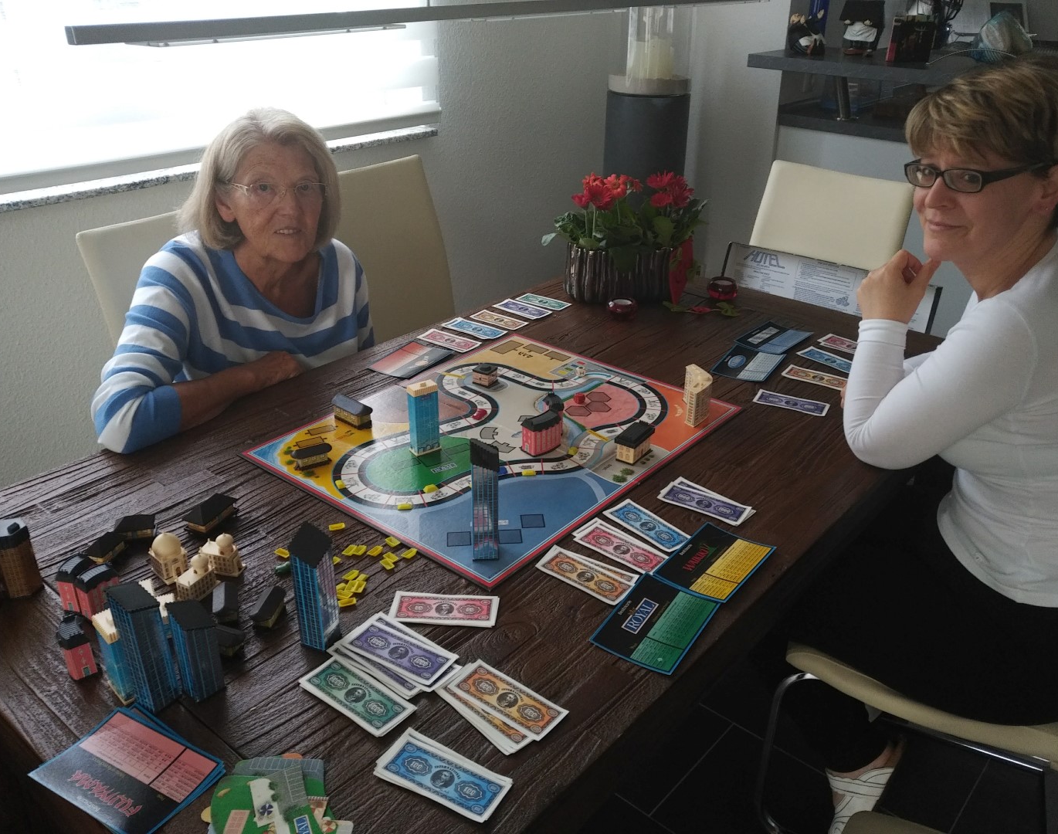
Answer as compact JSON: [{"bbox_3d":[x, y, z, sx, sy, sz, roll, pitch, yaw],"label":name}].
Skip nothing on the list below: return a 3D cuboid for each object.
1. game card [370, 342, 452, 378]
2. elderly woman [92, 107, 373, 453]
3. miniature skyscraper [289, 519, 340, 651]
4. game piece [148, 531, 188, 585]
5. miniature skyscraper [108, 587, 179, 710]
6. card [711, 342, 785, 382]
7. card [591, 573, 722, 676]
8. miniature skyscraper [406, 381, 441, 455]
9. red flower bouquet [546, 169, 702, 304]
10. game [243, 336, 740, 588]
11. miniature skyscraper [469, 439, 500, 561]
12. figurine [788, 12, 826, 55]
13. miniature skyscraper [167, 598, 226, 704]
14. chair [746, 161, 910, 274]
[{"bbox_3d":[-0.207,-0.104,1.550,0.092,0.004,0.137,14,30,24],"label":"game card"},{"bbox_3d":[-0.496,0.062,1.601,0.510,1.210,0.600,-17,32,-31],"label":"elderly woman"},{"bbox_3d":[-0.215,0.173,0.877,0.029,0.132,0.029,12,30,21],"label":"miniature skyscraper"},{"bbox_3d":[-0.423,0.157,1.021,0.042,0.058,0.035,25,35,39],"label":"game piece"},{"bbox_3d":[-0.363,0.216,0.824,0.032,0.134,0.030,22,34,35],"label":"miniature skyscraper"},{"bbox_3d":[0.397,-0.100,1.559,0.092,0.004,0.137,16,31,26],"label":"card"},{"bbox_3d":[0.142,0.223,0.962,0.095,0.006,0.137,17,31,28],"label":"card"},{"bbox_3d":[-0.153,0.001,1.271,0.042,0.106,0.026,-16,31,-29],"label":"miniature skyscraper"},{"bbox_3d":[0.204,-0.387,1.838,0.330,0.250,0.220,8,28,13],"label":"red flower bouquet"},{"bbox_3d":[-0.034,0.020,1.326,0.472,0.005,0.601,22,34,35],"label":"game"},{"bbox_3d":[-0.052,0.100,1.031,0.030,0.149,0.030,-2,27,-5],"label":"miniature skyscraper"},{"bbox_3d":[1.015,-1.399,3.170,0.130,0.145,0.110,5,27,8],"label":"figurine"},{"bbox_3d":[-0.315,0.217,0.821,0.030,0.103,0.030,23,35,36],"label":"miniature skyscraper"},{"bbox_3d":[0.639,-0.161,2.327,0.430,0.930,0.580,22,34,35],"label":"chair"}]

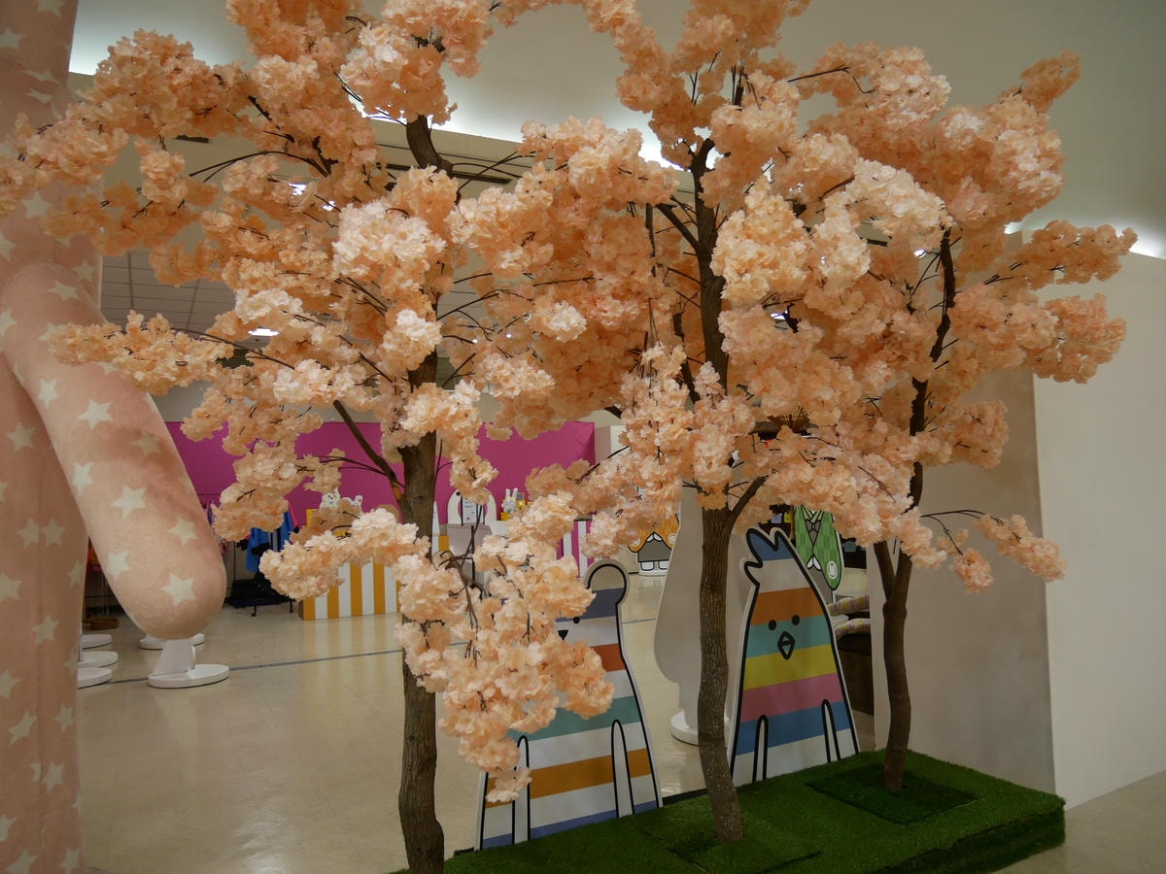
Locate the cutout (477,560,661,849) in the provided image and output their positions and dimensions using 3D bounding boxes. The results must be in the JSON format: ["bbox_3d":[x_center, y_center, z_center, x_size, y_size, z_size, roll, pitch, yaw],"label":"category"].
[{"bbox_3d":[-0.054,1.008,3.182,0.800,1.025,0.040,1,-7,-28],"label":"cutout"}]

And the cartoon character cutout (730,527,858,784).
[{"bbox_3d":[0.983,0.992,3.824,0.805,1.115,0.040,1,-7,-28],"label":"cartoon character cutout"}]

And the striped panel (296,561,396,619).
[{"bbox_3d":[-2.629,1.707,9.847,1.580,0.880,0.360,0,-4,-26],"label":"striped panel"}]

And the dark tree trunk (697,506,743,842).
[{"bbox_3d":[0.521,0.884,3.089,0.160,1.240,0.140,-2,-4,9],"label":"dark tree trunk"}]

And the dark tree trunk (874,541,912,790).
[{"bbox_3d":[1.365,0.991,3.556,0.145,1.065,0.120,-2,-4,20],"label":"dark tree trunk"}]

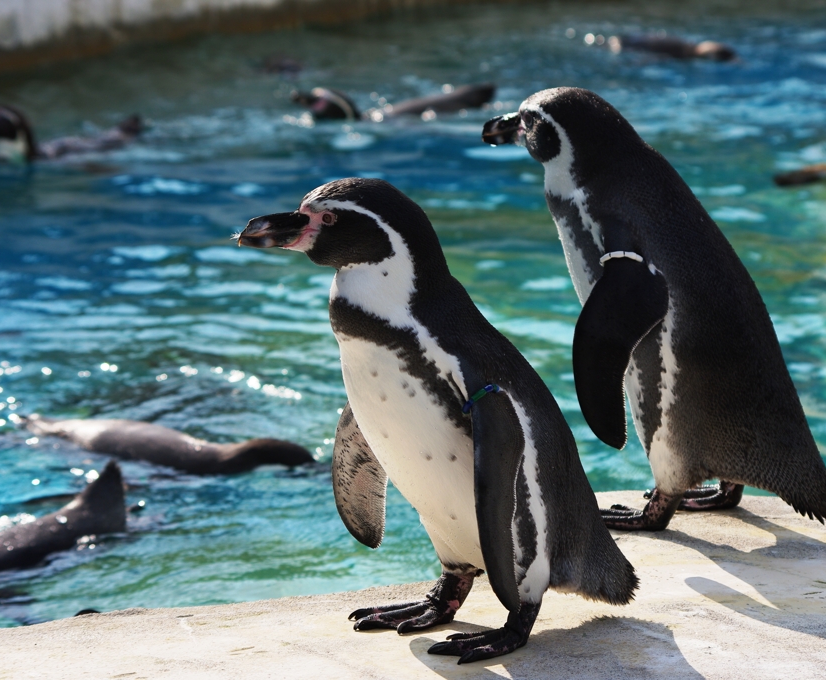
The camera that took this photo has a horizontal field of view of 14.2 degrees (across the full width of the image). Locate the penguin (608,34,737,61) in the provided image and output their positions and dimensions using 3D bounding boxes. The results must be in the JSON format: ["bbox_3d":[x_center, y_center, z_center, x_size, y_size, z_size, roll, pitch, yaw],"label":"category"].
[{"bbox_3d":[0.904,-1.008,11.583,0.520,0.170,0.250,5,13,24],"label":"penguin"}]

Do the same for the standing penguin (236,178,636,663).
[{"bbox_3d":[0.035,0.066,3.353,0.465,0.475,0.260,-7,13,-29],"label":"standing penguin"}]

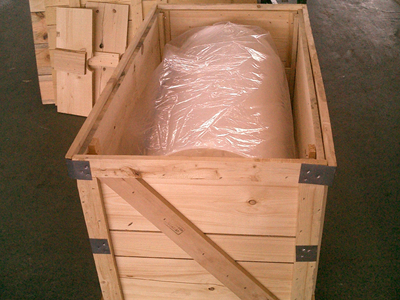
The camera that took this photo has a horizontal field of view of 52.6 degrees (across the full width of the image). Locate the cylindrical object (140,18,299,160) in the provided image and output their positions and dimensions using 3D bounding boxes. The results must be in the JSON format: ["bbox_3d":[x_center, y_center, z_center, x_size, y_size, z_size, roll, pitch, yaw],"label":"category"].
[{"bbox_3d":[0.092,-0.073,1.741,0.610,0.564,1.093,2,36,8],"label":"cylindrical object"}]

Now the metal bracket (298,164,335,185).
[{"bbox_3d":[0.312,0.065,1.078,0.088,0.067,0.018,2,36,8],"label":"metal bracket"}]

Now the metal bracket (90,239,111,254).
[{"bbox_3d":[-0.337,0.325,1.373,0.062,0.075,0.018,2,36,8],"label":"metal bracket"}]

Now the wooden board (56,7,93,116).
[{"bbox_3d":[-0.835,-0.577,2.700,0.280,0.700,0.022,10,16,18],"label":"wooden board"}]

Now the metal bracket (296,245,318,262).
[{"bbox_3d":[0.334,0.322,1.265,0.063,0.074,0.018,2,36,8],"label":"metal bracket"}]

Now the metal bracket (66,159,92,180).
[{"bbox_3d":[-0.346,0.058,1.176,0.064,0.070,0.018,2,36,8],"label":"metal bracket"}]

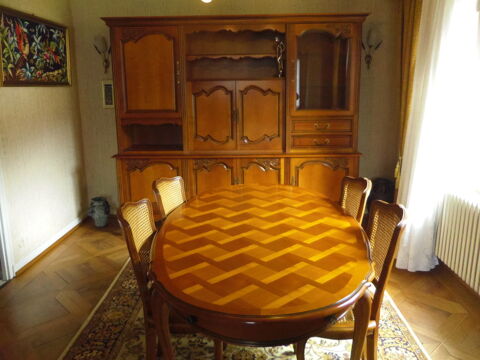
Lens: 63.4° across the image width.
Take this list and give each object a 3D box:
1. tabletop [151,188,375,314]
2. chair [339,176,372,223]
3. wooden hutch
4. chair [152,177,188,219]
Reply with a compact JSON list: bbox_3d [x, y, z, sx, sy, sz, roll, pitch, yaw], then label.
[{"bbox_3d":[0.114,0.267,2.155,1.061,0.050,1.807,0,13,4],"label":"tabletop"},{"bbox_3d":[0.473,0.456,2.454,0.530,0.950,0.470,-1,13,-3],"label":"chair"},{"bbox_3d":[-0.040,-0.548,4.109,2.530,2.165,0.490,0,13,1],"label":"wooden hutch"},{"bbox_3d":[-0.183,0.460,2.464,0.530,0.950,0.470,2,13,12],"label":"chair"}]

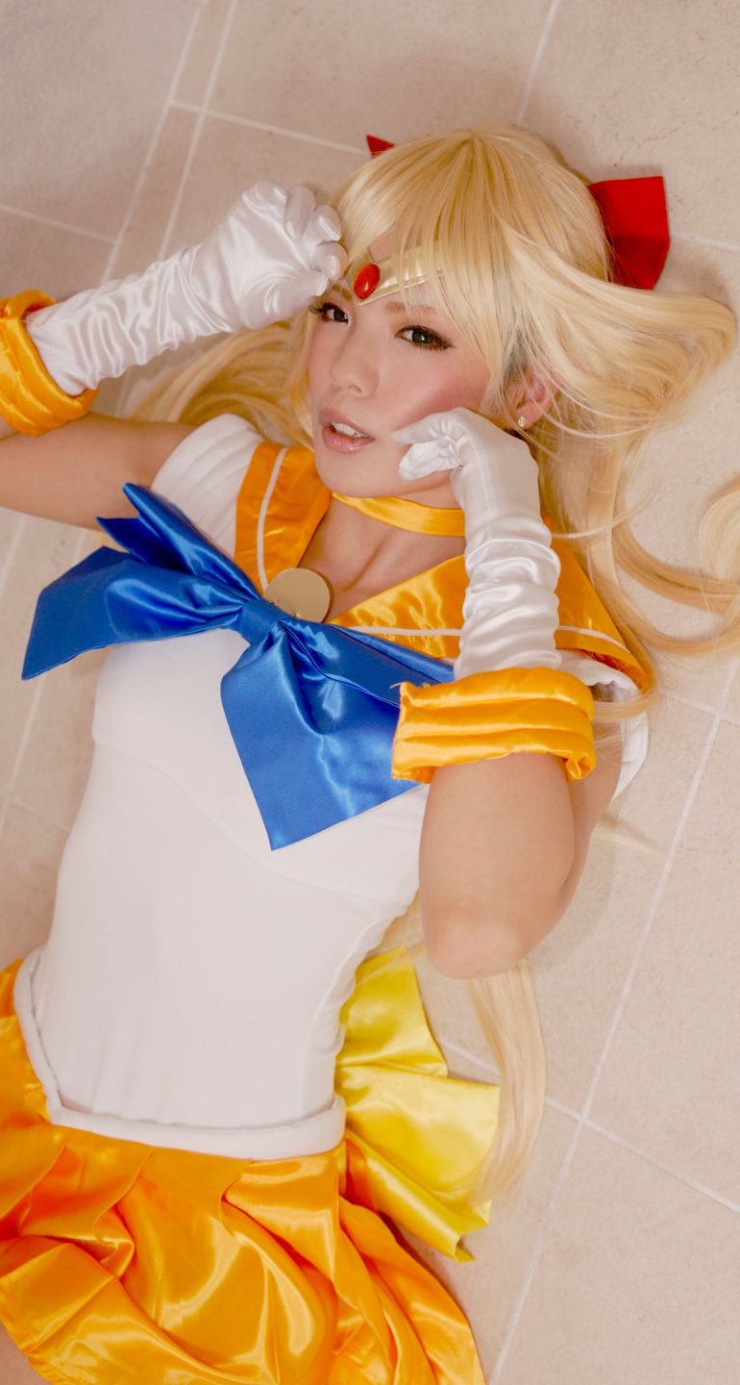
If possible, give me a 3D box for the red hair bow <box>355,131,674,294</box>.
[{"bbox_3d":[0.099,-0.338,1.214,0.235,0.055,0.095,19,101,32],"label":"red hair bow"}]

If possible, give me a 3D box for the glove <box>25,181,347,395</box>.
[{"bbox_3d":[-0.130,-0.274,1.175,0.240,0.085,0.090,-15,105,20],"label":"glove"}]

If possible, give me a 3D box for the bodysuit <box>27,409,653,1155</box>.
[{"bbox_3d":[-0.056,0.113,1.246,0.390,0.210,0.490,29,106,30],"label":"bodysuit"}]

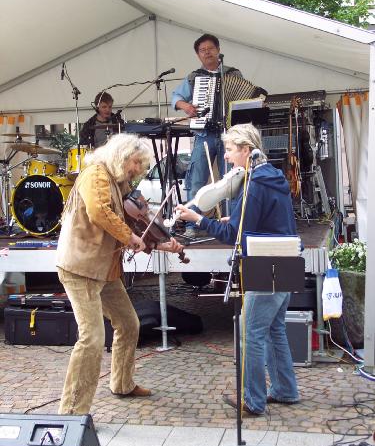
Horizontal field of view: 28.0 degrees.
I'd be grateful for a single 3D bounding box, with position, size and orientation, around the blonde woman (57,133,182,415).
[{"bbox_3d":[-0.404,0.313,4.579,0.760,1.650,0.580,0,6,3],"label":"blonde woman"}]

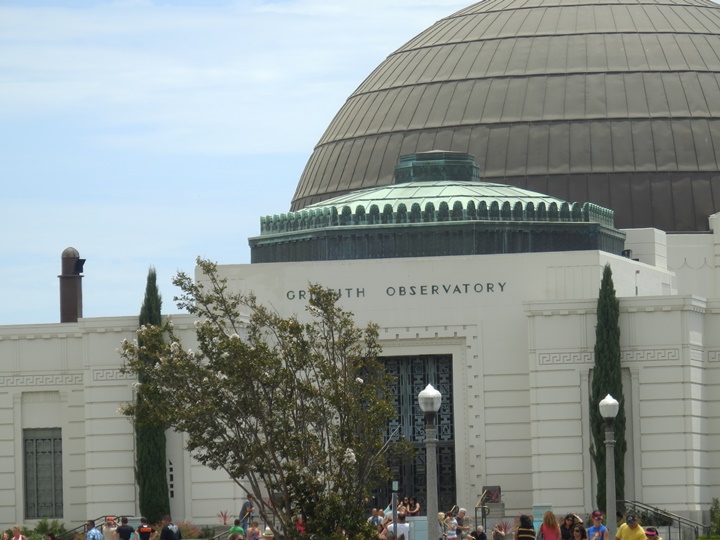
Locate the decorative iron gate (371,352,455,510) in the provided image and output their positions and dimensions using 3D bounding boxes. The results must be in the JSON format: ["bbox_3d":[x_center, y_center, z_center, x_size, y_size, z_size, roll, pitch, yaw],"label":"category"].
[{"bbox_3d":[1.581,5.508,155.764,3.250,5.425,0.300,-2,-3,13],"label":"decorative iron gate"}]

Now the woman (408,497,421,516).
[{"bbox_3d":[1.772,8.068,149.414,0.450,1.640,0.360,-2,-3,1],"label":"woman"}]

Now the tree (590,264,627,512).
[{"bbox_3d":[8.015,3.822,150.935,1.120,7.998,1.120,-2,-3,13],"label":"tree"}]

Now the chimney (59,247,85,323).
[{"bbox_3d":[-10.120,0.580,164.442,0.850,2.811,0.850,-2,-3,13],"label":"chimney"}]

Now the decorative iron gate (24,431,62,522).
[{"bbox_3d":[-10.783,6.937,159.539,1.410,3.068,0.200,-2,-3,13],"label":"decorative iron gate"}]

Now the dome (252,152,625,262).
[{"bbox_3d":[2.690,-2.133,161.755,12.300,3.920,12.300,-2,-3,13],"label":"dome"}]

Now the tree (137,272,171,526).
[{"bbox_3d":[-6.814,4.108,154.425,1.050,8.447,1.050,-2,-3,0],"label":"tree"}]

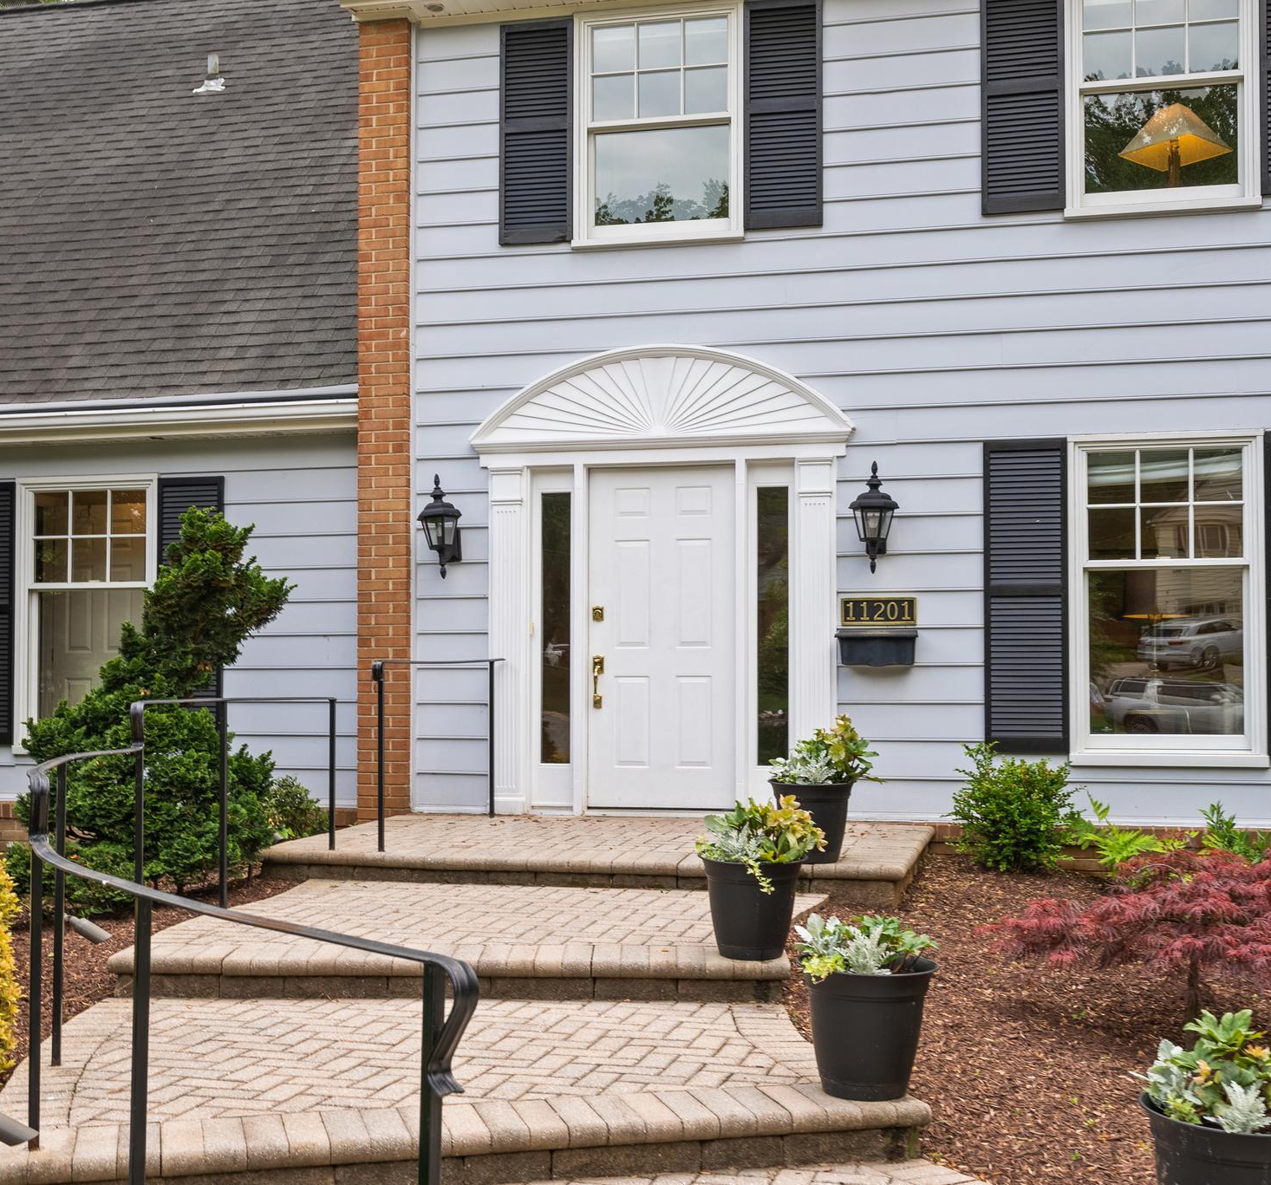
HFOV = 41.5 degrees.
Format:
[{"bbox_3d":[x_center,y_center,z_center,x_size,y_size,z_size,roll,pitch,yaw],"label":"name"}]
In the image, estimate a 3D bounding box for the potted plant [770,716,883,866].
[{"bbox_3d":[0.852,0.884,7.600,0.510,0.660,0.450,-1,-2,13],"label":"potted plant"}]

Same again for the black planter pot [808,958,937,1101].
[{"bbox_3d":[0.658,1.219,4.720,0.400,0.360,0.400,-1,-2,13],"label":"black planter pot"}]

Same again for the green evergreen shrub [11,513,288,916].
[{"bbox_3d":[-2.400,0.537,8.350,1.360,1.920,1.280,-1,-2,13],"label":"green evergreen shrub"}]

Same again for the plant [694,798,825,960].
[{"bbox_3d":[0.444,1.013,6.000,0.460,0.565,0.430,-1,-2,13],"label":"plant"}]

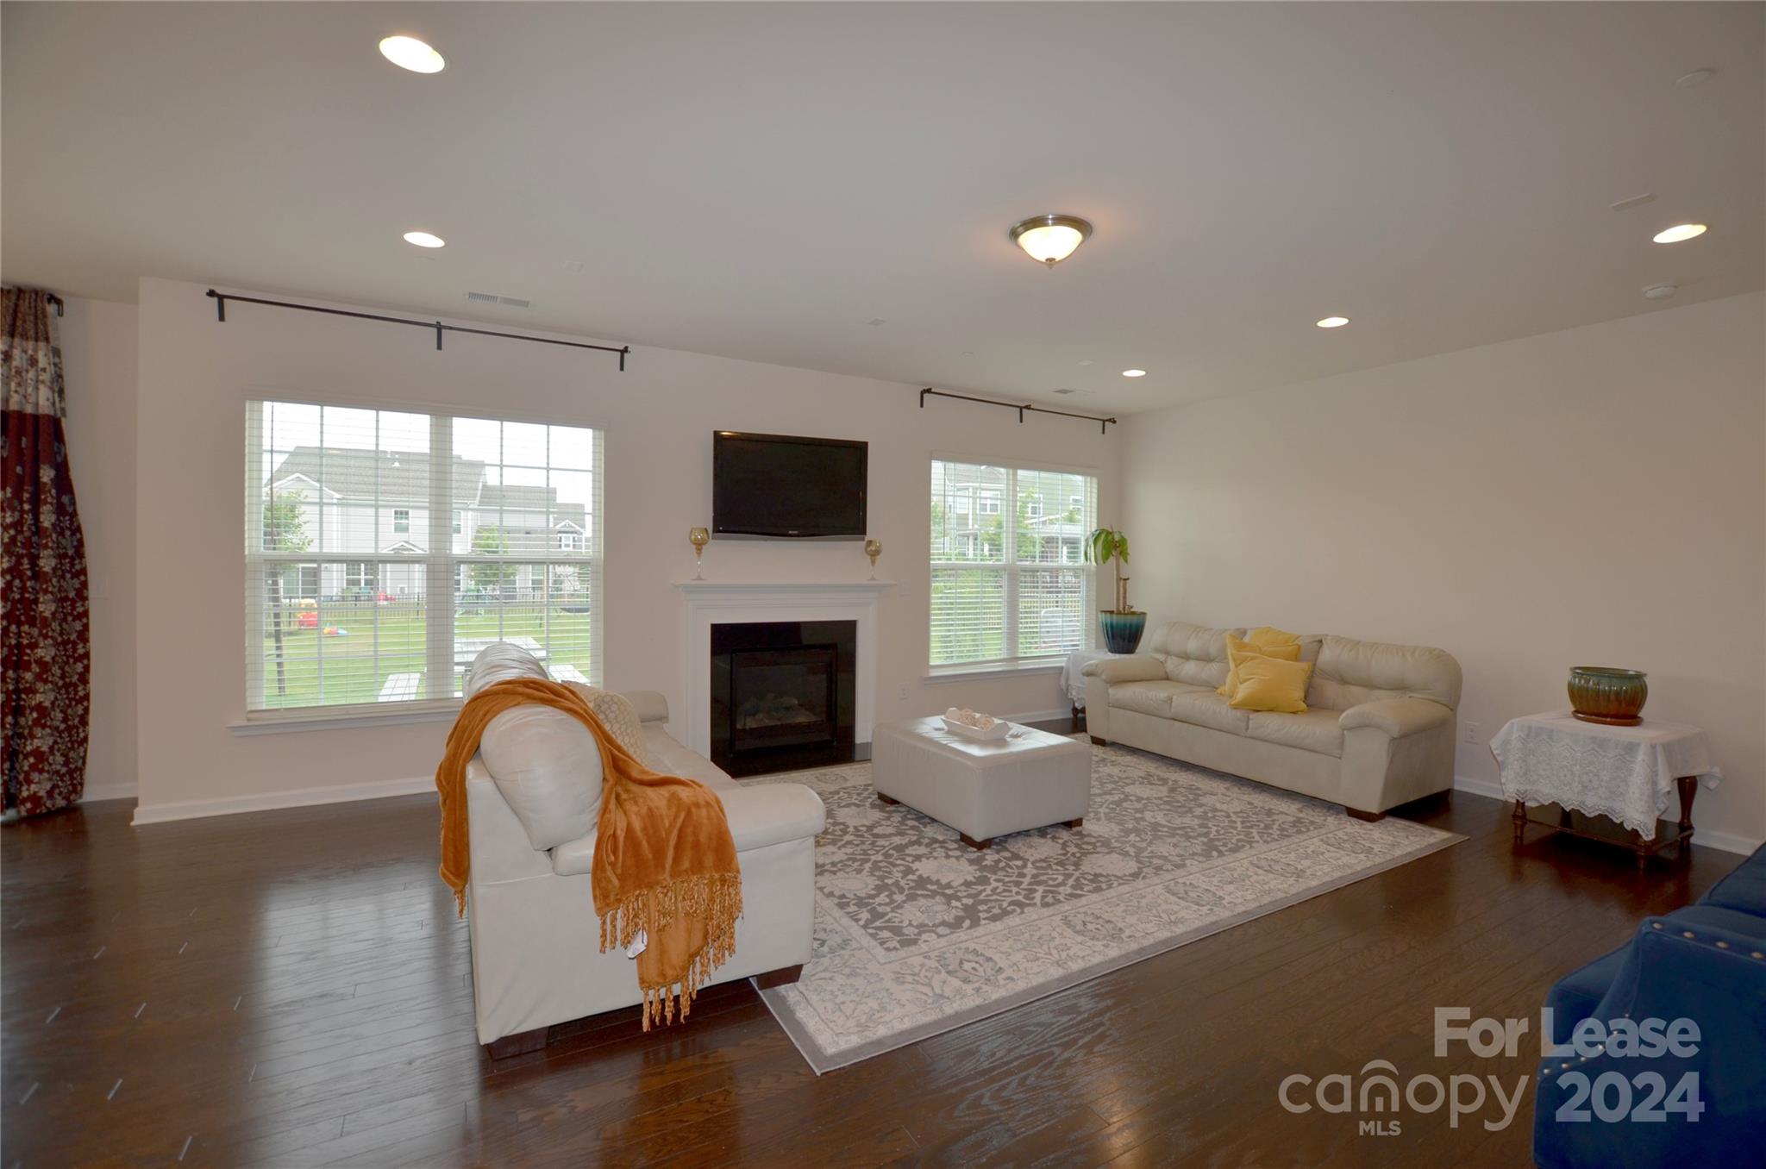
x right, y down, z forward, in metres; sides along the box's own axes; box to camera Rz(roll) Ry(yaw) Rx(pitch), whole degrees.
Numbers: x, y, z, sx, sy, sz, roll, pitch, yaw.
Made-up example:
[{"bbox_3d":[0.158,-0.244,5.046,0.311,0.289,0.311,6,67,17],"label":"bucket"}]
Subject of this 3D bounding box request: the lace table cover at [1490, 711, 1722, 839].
[{"bbox_3d":[3.537,0.896,3.594,0.780,0.410,0.620,0,2,-30],"label":"lace table cover"}]

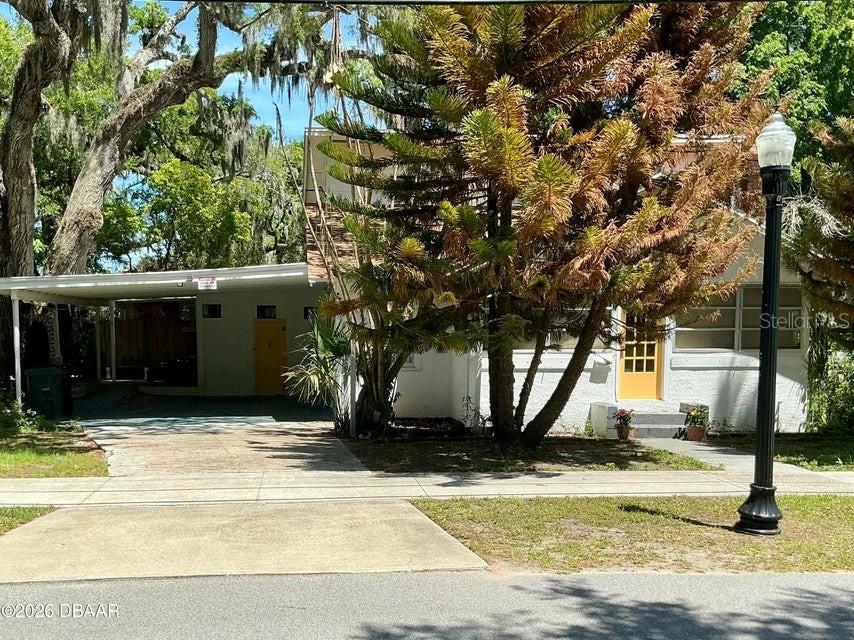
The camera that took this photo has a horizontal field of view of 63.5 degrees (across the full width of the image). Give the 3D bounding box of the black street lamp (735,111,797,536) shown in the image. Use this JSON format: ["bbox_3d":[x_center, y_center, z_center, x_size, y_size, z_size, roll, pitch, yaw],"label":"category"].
[{"bbox_3d":[3.395,0.036,6.886,0.450,4.171,0.450,0,3,-11],"label":"black street lamp"}]

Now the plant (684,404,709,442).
[{"bbox_3d":[4.917,1.867,12.600,0.430,0.660,0.430,0,3,-11],"label":"plant"}]

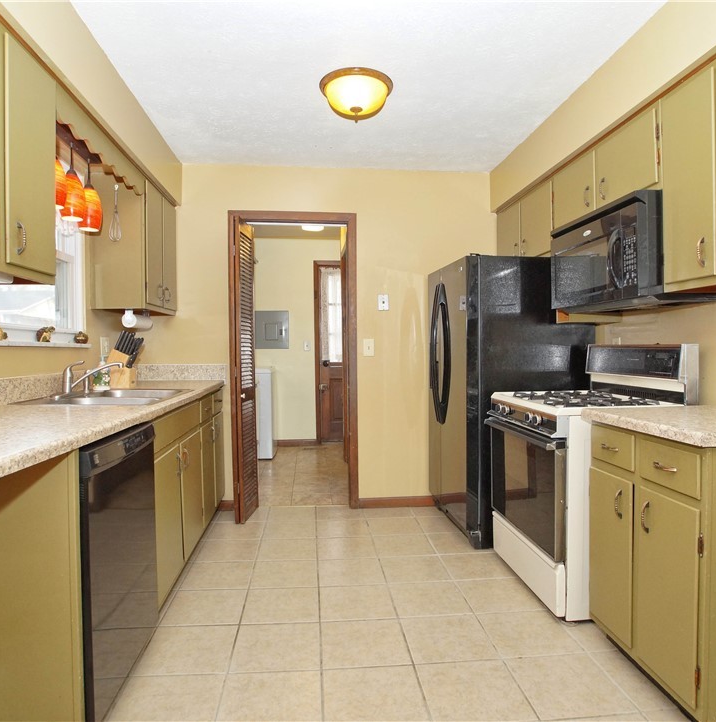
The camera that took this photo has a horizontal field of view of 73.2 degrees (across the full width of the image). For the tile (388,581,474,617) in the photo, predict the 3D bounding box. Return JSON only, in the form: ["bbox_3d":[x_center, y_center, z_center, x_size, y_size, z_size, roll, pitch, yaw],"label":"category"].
[{"bbox_3d":[0.333,1.125,2.273,0.328,0.010,0.312,1,1,-6],"label":"tile"}]

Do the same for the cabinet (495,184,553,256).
[{"bbox_3d":[1.238,-0.850,3.226,0.323,0.462,0.836,1,1,-6],"label":"cabinet"}]

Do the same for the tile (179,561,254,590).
[{"bbox_3d":[-0.713,1.108,2.476,0.328,0.010,0.312,1,1,-6],"label":"tile"}]

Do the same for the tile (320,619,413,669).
[{"bbox_3d":[0.024,1.132,1.945,0.337,0.010,0.304,0,1,-5],"label":"tile"}]

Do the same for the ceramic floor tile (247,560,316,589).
[{"bbox_3d":[-0.376,1.118,2.528,0.337,0.010,0.304,0,1,-5],"label":"ceramic floor tile"}]

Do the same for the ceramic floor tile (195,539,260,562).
[{"bbox_3d":[-0.746,1.111,2.803,0.337,0.010,0.304,0,1,-5],"label":"ceramic floor tile"}]

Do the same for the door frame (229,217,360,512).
[{"bbox_3d":[-0.453,0.006,3.497,0.905,2.120,0.130,0,1,-5],"label":"door frame"}]

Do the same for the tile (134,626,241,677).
[{"bbox_3d":[-0.658,1.132,1.880,0.337,0.010,0.304,0,1,-5],"label":"tile"}]

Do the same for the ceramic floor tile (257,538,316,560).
[{"bbox_3d":[-0.405,1.111,2.835,0.337,0.010,0.304,0,1,-5],"label":"ceramic floor tile"}]

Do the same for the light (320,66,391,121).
[{"bbox_3d":[-0.008,-1.309,2.443,0.364,0.168,0.364,0,1,-6],"label":"light"}]

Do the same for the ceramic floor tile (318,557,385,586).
[{"bbox_3d":[-0.037,1.114,2.545,0.328,0.010,0.312,1,1,-6],"label":"ceramic floor tile"}]

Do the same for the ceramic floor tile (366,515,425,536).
[{"bbox_3d":[0.240,1.103,3.191,0.328,0.010,0.312,1,1,-6],"label":"ceramic floor tile"}]

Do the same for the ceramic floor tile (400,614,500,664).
[{"bbox_3d":[0.364,1.132,1.977,0.337,0.010,0.304,0,1,-5],"label":"ceramic floor tile"}]

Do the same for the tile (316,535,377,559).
[{"bbox_3d":[-0.063,1.083,2.791,0.328,0.010,0.303,0,1,-5],"label":"tile"}]

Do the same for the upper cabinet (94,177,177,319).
[{"bbox_3d":[-1.418,-0.696,3.114,0.315,0.765,0.625,0,1,-6],"label":"upper cabinet"}]

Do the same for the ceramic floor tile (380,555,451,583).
[{"bbox_3d":[0.306,1.118,2.592,0.337,0.010,0.304,0,1,-5],"label":"ceramic floor tile"}]

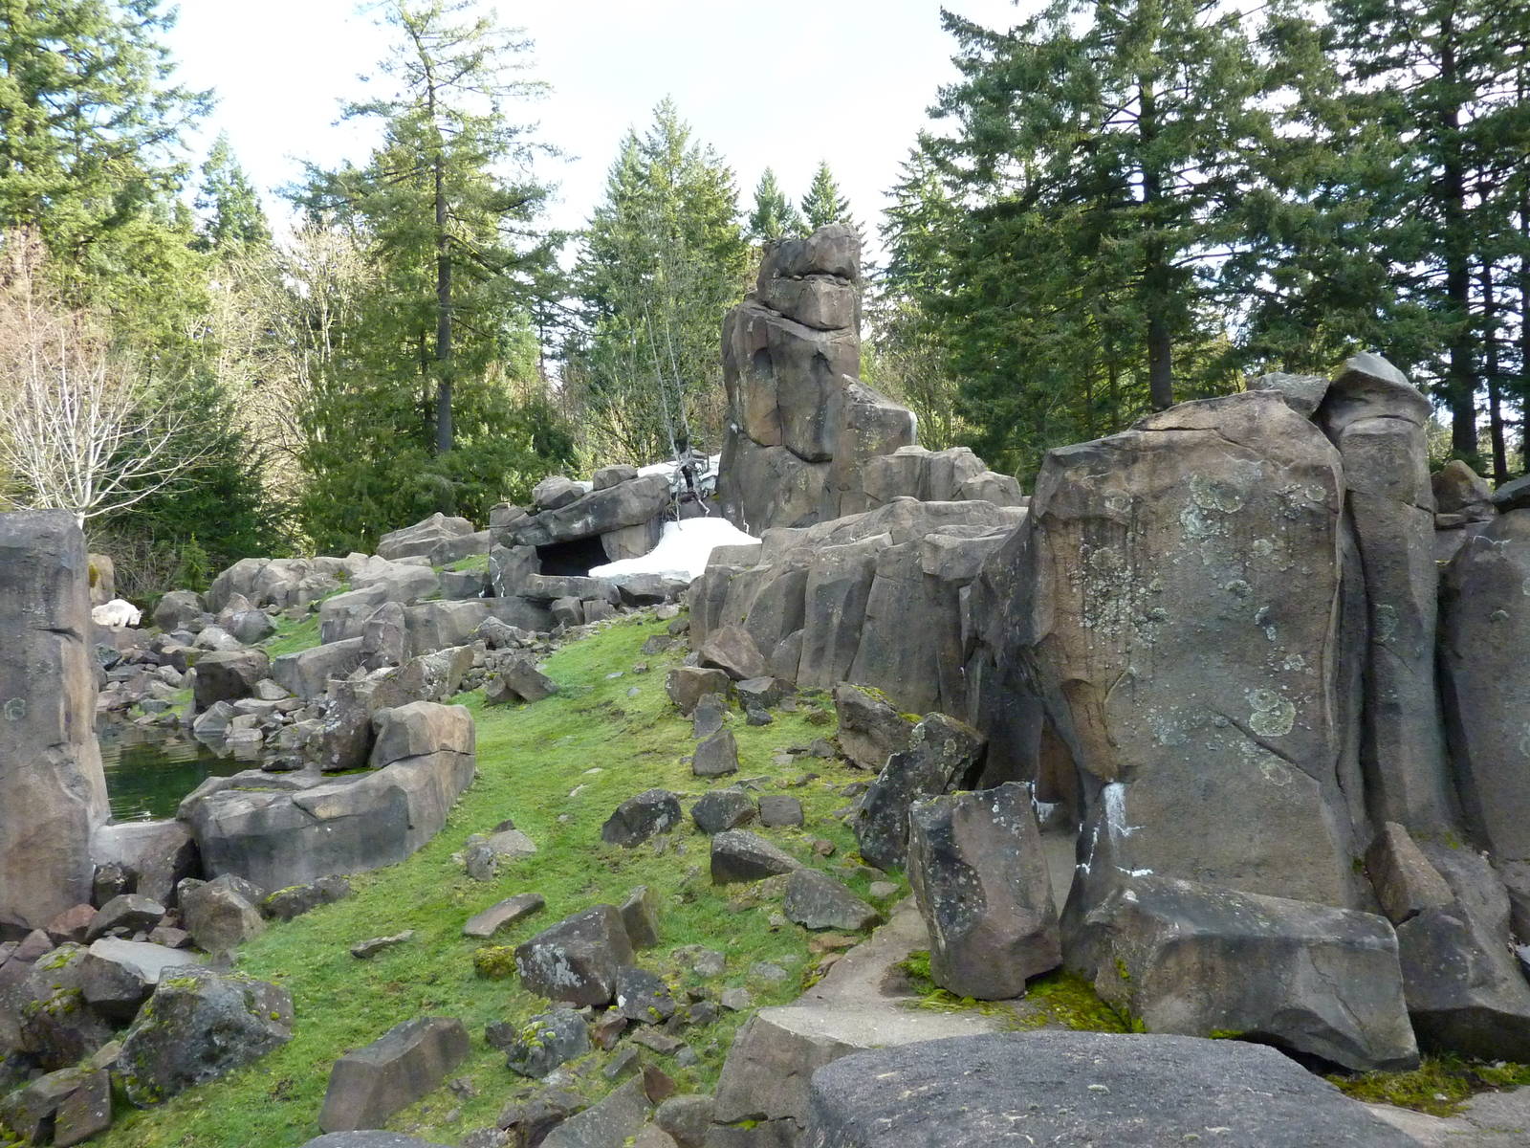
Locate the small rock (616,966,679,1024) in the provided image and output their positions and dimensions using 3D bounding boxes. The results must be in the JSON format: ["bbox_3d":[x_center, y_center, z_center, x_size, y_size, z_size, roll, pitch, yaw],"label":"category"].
[{"bbox_3d":[-0.659,2.360,6.200,0.330,0.270,0.260,-2,1,-6],"label":"small rock"}]

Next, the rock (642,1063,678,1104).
[{"bbox_3d":[-0.515,2.487,5.400,0.170,0.180,0.130,-2,1,-11],"label":"rock"}]

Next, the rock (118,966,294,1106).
[{"bbox_3d":[-3.691,3.005,7.300,1.020,0.700,0.750,-2,1,-29],"label":"rock"}]

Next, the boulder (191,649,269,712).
[{"bbox_3d":[-10.408,2.058,21.500,1.450,1.150,1.250,-1,-1,-17],"label":"boulder"}]

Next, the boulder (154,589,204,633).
[{"bbox_3d":[-14.827,0.954,28.000,1.350,1.100,1.200,-1,-1,-17],"label":"boulder"}]

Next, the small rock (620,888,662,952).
[{"bbox_3d":[-1.020,2.752,8.850,0.360,0.500,0.420,-1,-1,-11],"label":"small rock"}]

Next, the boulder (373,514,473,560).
[{"bbox_3d":[-9.849,-1.039,32.000,2.700,1.350,1.900,-1,-1,0],"label":"boulder"}]

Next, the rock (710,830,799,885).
[{"bbox_3d":[-0.079,2.516,9.750,0.760,0.420,0.550,-2,-1,11],"label":"rock"}]

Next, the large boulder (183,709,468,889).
[{"bbox_3d":[-6.758,3.319,17.000,4.100,2.100,2.300,-1,-1,-30],"label":"large boulder"}]

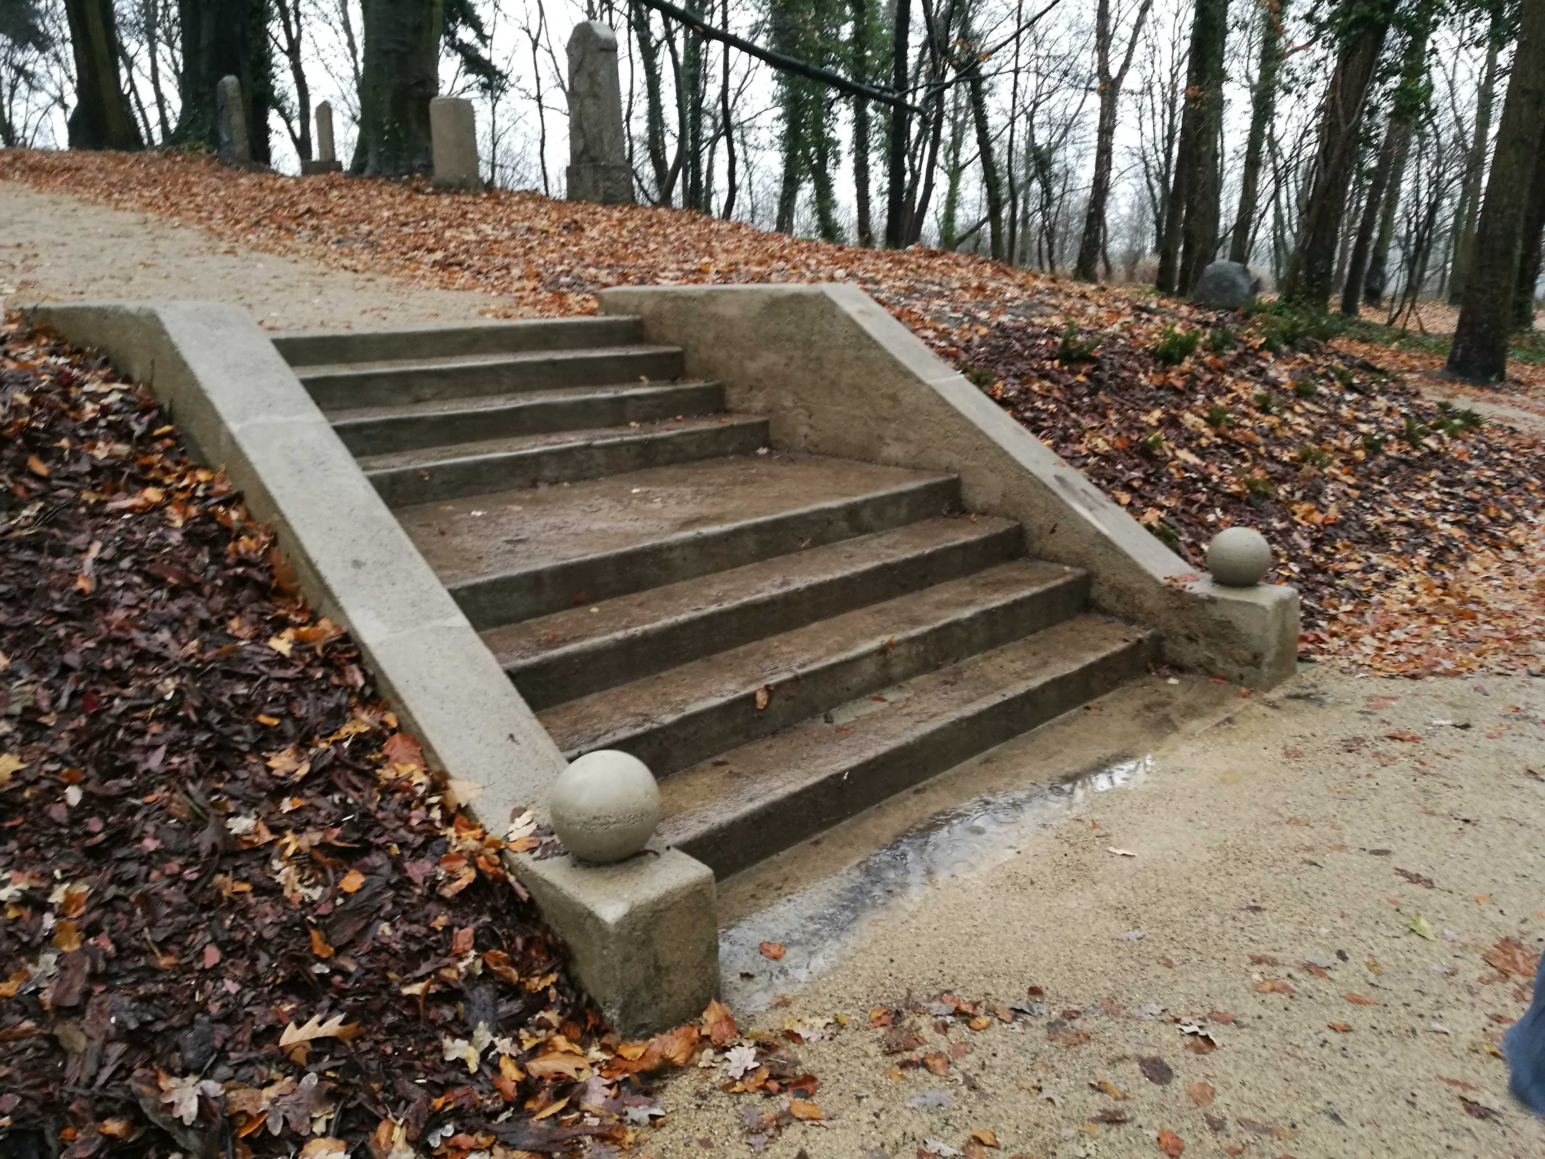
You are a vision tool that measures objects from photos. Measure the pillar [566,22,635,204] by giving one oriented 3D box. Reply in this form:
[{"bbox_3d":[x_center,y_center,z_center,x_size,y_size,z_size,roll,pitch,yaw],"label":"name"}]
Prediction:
[{"bbox_3d":[-1.686,-4.473,11.581,0.472,1.619,0.472,-15,22,-42],"label":"pillar"}]

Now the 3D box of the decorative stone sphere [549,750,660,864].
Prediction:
[{"bbox_3d":[-0.351,0.477,2.522,0.229,0.229,0.229,0,16,0],"label":"decorative stone sphere"}]

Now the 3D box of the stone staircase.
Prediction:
[{"bbox_3d":[-0.585,-0.286,4.731,2.680,1.227,3.213,-15,22,-42],"label":"stone staircase"}]

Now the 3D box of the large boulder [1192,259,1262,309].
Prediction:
[{"bbox_3d":[3.604,-2.335,9.530,0.507,0.392,0.500,6,17,19],"label":"large boulder"}]

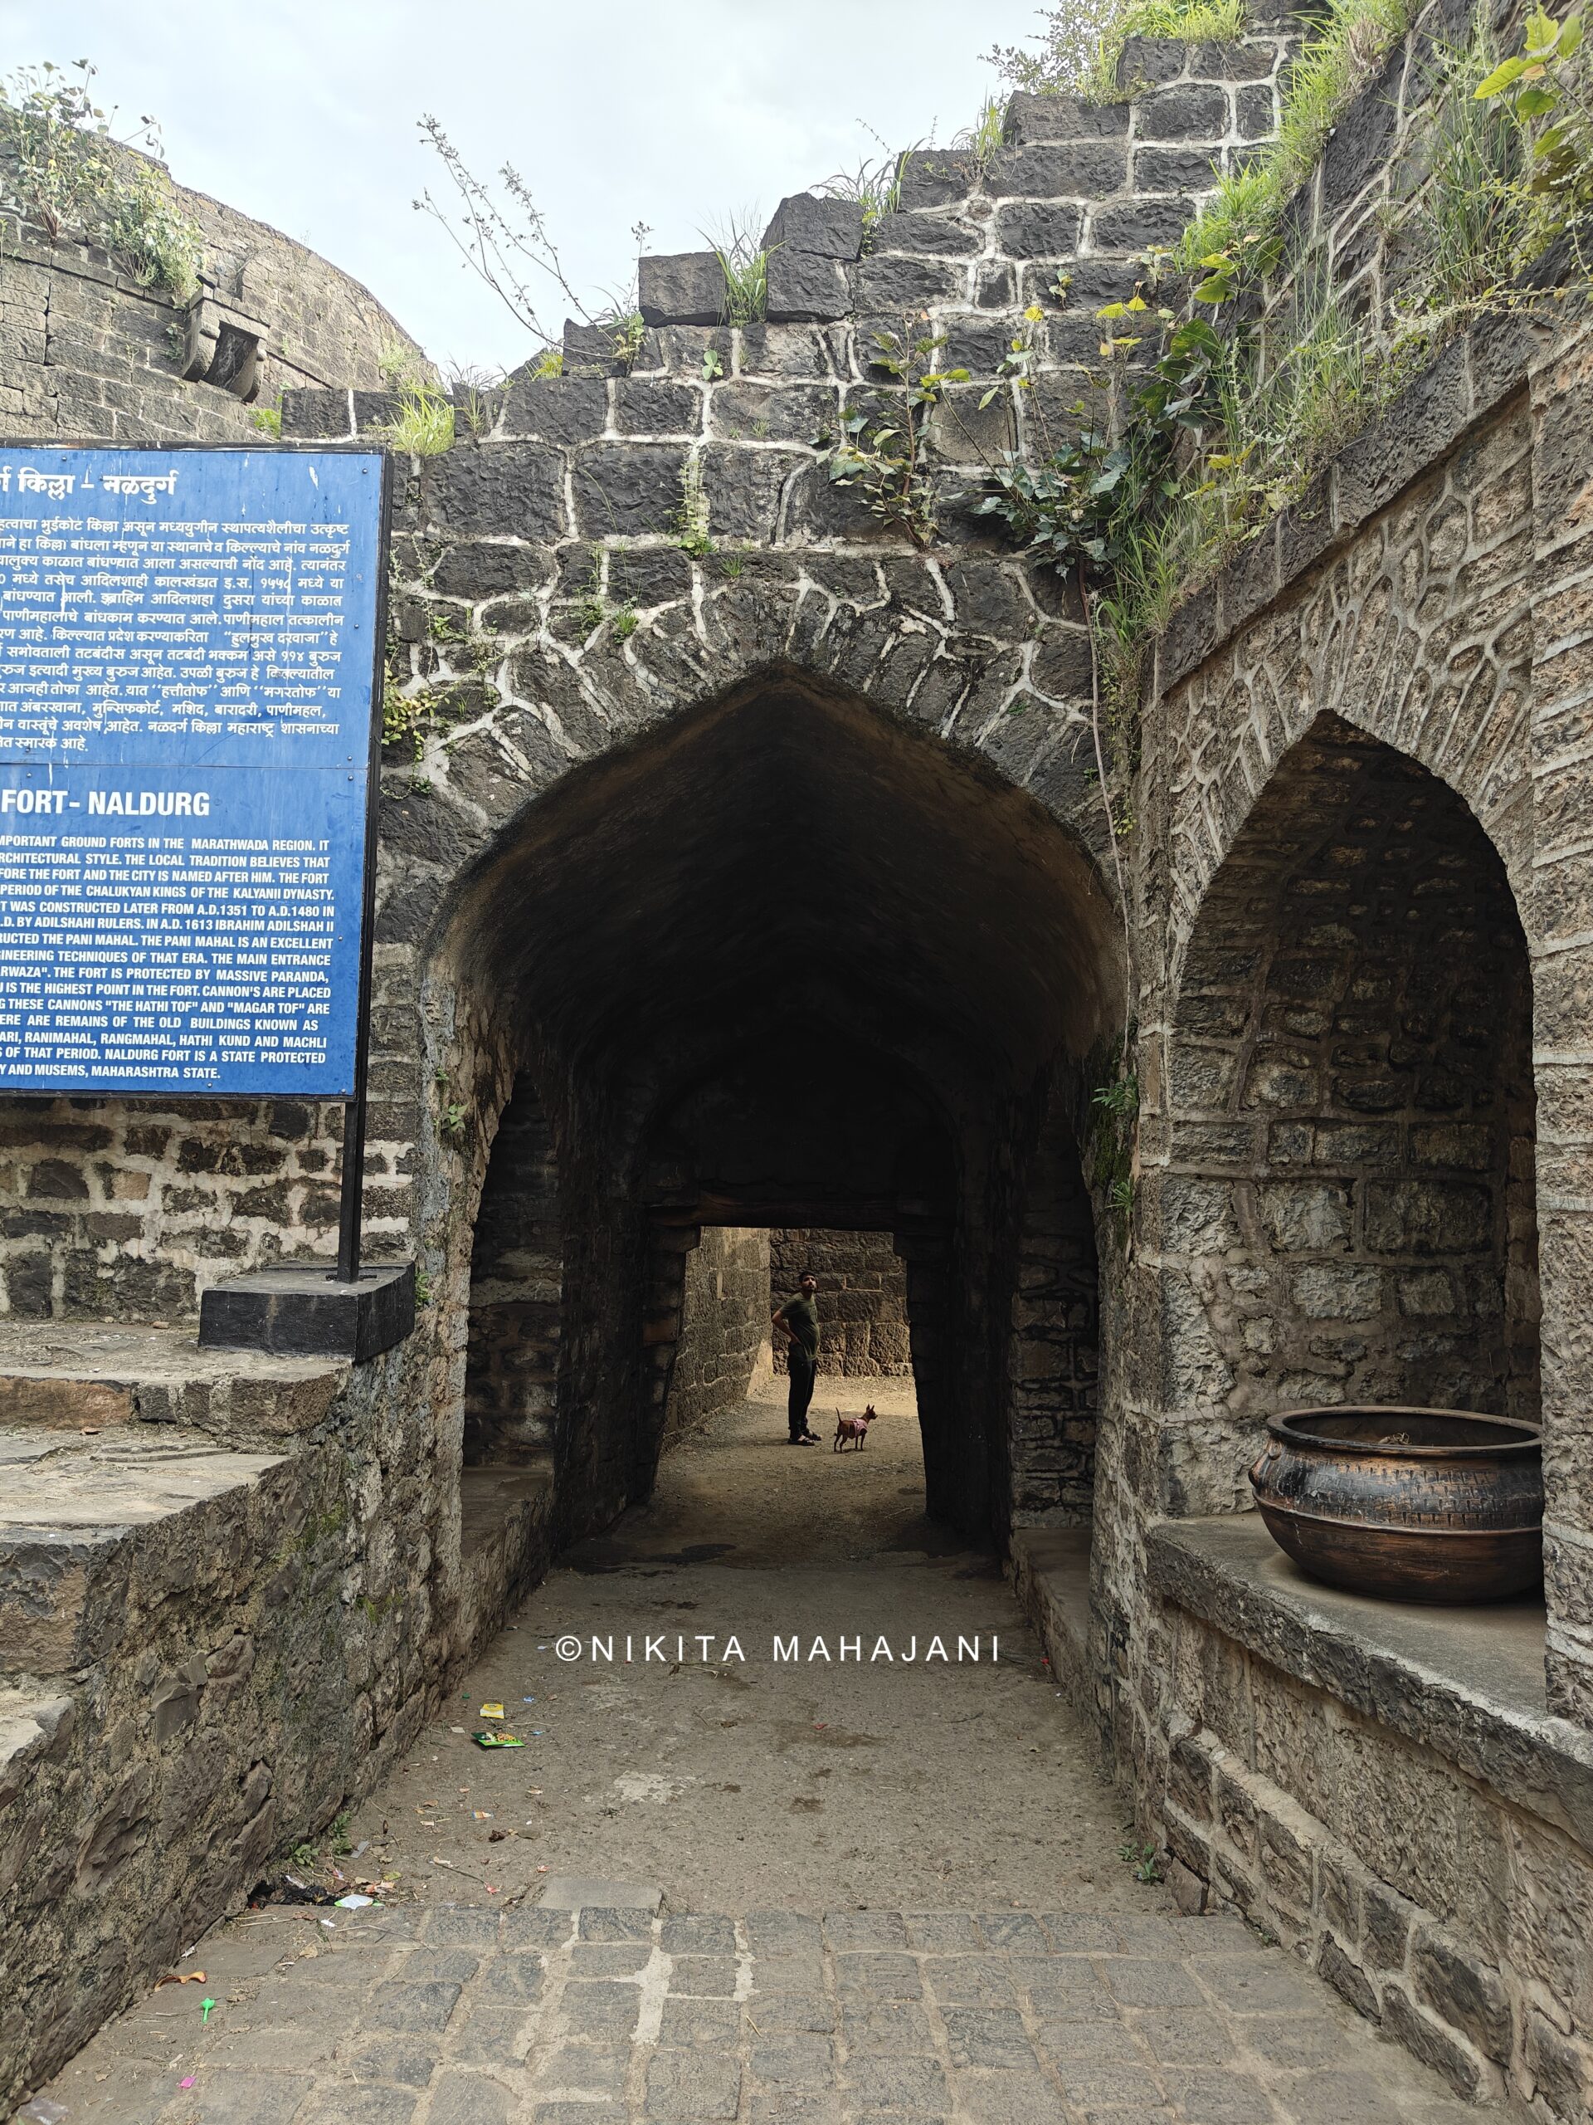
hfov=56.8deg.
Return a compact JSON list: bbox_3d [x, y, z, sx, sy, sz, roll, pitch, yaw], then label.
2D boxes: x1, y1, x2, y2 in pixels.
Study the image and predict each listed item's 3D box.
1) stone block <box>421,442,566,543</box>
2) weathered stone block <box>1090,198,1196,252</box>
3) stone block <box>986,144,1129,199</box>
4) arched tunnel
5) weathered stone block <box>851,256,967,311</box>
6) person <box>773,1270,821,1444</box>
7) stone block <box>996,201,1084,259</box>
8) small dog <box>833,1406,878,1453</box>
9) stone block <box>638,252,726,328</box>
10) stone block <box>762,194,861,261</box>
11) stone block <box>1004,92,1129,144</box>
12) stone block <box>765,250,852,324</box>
[{"bbox_3d":[-1.097,-2.050,5.509,0.520,0.386,0.320,0,-8,1],"label":"stone block"},{"bbox_3d":[1.283,-3.081,5.598,0.391,0.222,0.300,0,-8,1],"label":"weathered stone block"},{"bbox_3d":[0.982,-3.295,5.633,0.517,0.231,0.300,0,-8,1],"label":"stone block"},{"bbox_3d":[-0.011,0.883,7.854,2.453,3.820,5.800,0,-8,1],"label":"arched tunnel"},{"bbox_3d":[0.419,-2.854,5.582,0.410,0.227,0.300,0,-8,1],"label":"weathered stone block"},{"bbox_3d":[0.008,2.865,14.515,0.420,1.700,0.480,-2,-8,14],"label":"person"},{"bbox_3d":[0.903,-3.062,5.602,0.319,0.242,0.300,0,-8,1],"label":"stone block"},{"bbox_3d":[0.550,3.408,13.761,0.400,0.420,0.140,2,-8,-16],"label":"small dog"},{"bbox_3d":[-0.421,-2.833,5.594,0.326,0.300,0.300,0,-8,1],"label":"stone block"},{"bbox_3d":[0.064,-3.077,5.619,0.376,0.270,0.300,0,-8,1],"label":"stone block"},{"bbox_3d":[1.012,-3.511,5.662,0.471,0.220,0.300,0,-8,1],"label":"stone block"},{"bbox_3d":[0.045,-2.845,5.588,0.325,0.293,0.300,0,-8,1],"label":"stone block"}]

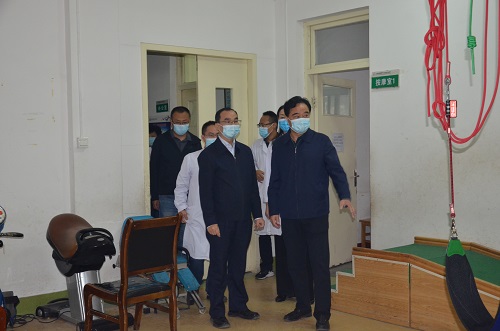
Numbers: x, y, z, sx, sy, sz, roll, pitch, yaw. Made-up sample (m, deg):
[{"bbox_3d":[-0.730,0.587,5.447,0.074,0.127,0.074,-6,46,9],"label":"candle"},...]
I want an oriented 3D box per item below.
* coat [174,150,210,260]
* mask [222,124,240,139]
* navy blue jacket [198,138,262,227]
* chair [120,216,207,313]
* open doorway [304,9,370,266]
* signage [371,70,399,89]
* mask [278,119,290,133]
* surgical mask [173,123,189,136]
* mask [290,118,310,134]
[{"bbox_3d":[-0.375,0.335,5.500,0.540,1.020,0.360,-2,2,-24],"label":"coat"},{"bbox_3d":[-0.145,-0.263,4.850,0.145,0.115,0.085,-2,2,-29],"label":"mask"},{"bbox_3d":[-0.154,0.131,4.940,0.510,0.690,0.300,-2,2,-19],"label":"navy blue jacket"},{"bbox_3d":[-0.790,0.824,5.280,0.500,0.780,0.740,-3,3,-43],"label":"chair"},{"bbox_3d":[0.891,-0.174,6.311,0.160,2.650,0.940,-3,3,-41],"label":"open doorway"},{"bbox_3d":[1.243,-0.789,5.747,0.020,0.155,0.310,-3,3,-41],"label":"signage"},{"bbox_3d":[0.314,-0.343,5.420,0.140,0.118,0.085,-1,2,-6],"label":"mask"},{"bbox_3d":[-0.629,-0.326,5.750,0.145,0.118,0.085,-1,2,-12],"label":"surgical mask"},{"bbox_3d":[0.389,-0.300,4.800,0.148,0.122,0.085,-2,2,-22],"label":"mask"}]

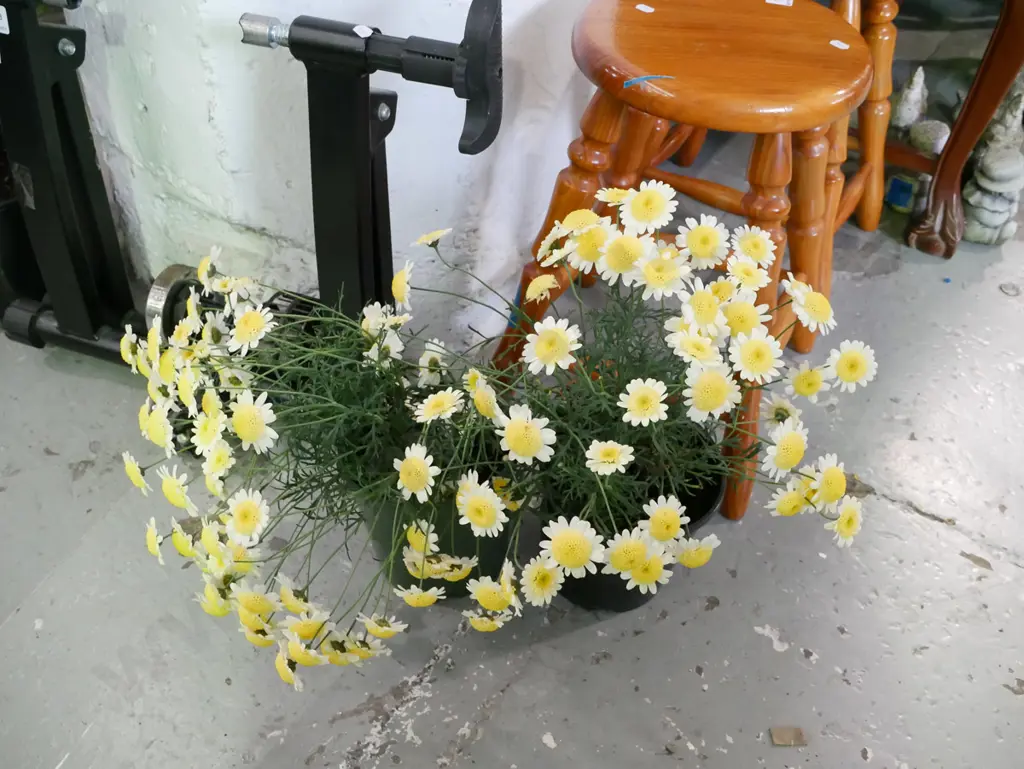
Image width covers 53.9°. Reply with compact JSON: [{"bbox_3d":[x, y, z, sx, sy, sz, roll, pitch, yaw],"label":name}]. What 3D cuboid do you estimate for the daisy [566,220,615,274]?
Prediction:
[{"bbox_3d":[0.071,-0.123,0.902,0.049,0.049,0.020,33,20,26],"label":"daisy"}]

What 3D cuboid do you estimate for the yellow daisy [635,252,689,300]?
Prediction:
[{"bbox_3d":[0.132,-0.096,0.890,0.048,0.017,0.048,27,65,23],"label":"yellow daisy"}]

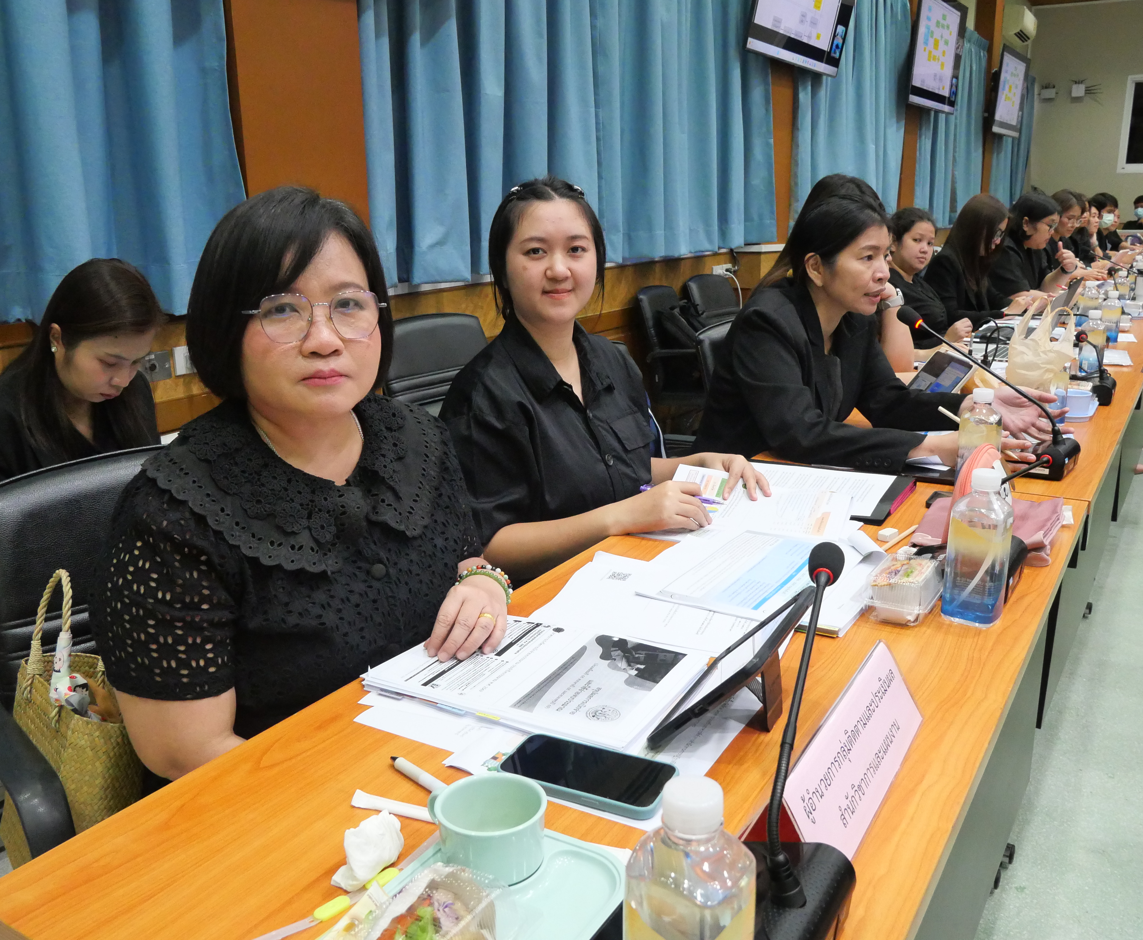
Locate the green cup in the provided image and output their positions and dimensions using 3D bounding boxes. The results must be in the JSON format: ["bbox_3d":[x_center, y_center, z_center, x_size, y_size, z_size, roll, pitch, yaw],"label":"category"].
[{"bbox_3d":[-0.068,0.277,0.739,0.104,0.054,0.086,10,19,34],"label":"green cup"}]

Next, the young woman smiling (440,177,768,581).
[{"bbox_3d":[0.075,0.193,1.521,0.530,1.300,0.650,-16,21,-42],"label":"young woman smiling"}]

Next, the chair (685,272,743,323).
[{"bbox_3d":[0.895,-0.471,4.501,0.600,0.930,0.600,9,19,33],"label":"chair"}]

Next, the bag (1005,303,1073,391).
[{"bbox_3d":[1.240,-0.331,2.486,0.190,0.240,0.150,9,19,33],"label":"bag"}]

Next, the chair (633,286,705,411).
[{"bbox_3d":[0.579,-0.288,3.873,0.600,0.930,0.600,6,17,25],"label":"chair"}]

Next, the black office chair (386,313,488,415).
[{"bbox_3d":[-0.186,-0.011,2.945,0.600,0.930,0.600,10,19,35],"label":"black office chair"}]

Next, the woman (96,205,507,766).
[{"bbox_3d":[-0.237,0.355,1.006,0.510,1.280,0.640,-12,19,-33],"label":"woman"}]

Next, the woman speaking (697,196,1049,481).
[{"bbox_3d":[0.571,0.065,2.015,0.800,1.260,0.520,9,19,33],"label":"woman speaking"}]

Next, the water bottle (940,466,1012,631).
[{"bbox_3d":[0.506,0.089,1.147,0.067,0.186,0.067,9,19,33],"label":"water bottle"}]

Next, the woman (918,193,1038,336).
[{"bbox_3d":[1.649,-0.449,3.759,0.650,1.260,0.490,9,19,33],"label":"woman"}]

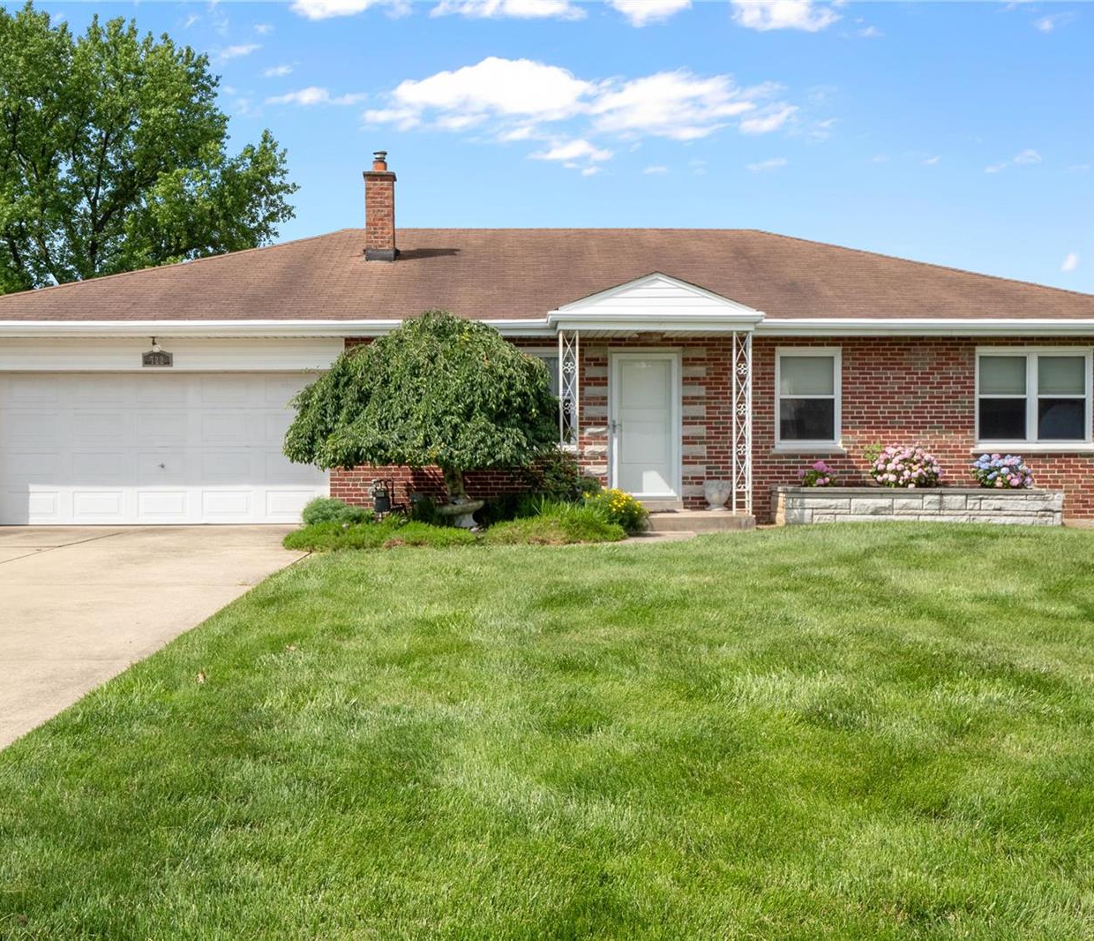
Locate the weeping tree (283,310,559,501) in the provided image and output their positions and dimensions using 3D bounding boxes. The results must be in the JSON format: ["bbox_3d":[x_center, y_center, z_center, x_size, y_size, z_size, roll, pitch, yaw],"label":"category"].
[{"bbox_3d":[-1.570,-0.750,14.682,3.300,2.500,3.000,0,1,-2],"label":"weeping tree"}]

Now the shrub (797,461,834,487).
[{"bbox_3d":[3.719,0.071,16.284,0.510,0.420,0.470,0,1,-2],"label":"shrub"}]

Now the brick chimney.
[{"bbox_3d":[-2.706,-4.280,19.047,0.530,1.800,0.530,0,1,-2],"label":"brick chimney"}]

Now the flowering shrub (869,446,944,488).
[{"bbox_3d":[5.000,-0.028,16.330,0.980,0.600,0.800,0,1,-2],"label":"flowering shrub"}]

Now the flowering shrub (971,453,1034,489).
[{"bbox_3d":[6.344,0.022,16.380,0.830,0.530,0.700,0,1,-2],"label":"flowering shrub"}]

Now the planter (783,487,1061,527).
[{"bbox_3d":[5.158,0.494,16.345,3.850,0.530,0.720,0,1,-2],"label":"planter"}]

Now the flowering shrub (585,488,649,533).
[{"bbox_3d":[0.903,0.515,15.047,0.800,0.600,0.720,0,1,-2],"label":"flowering shrub"}]

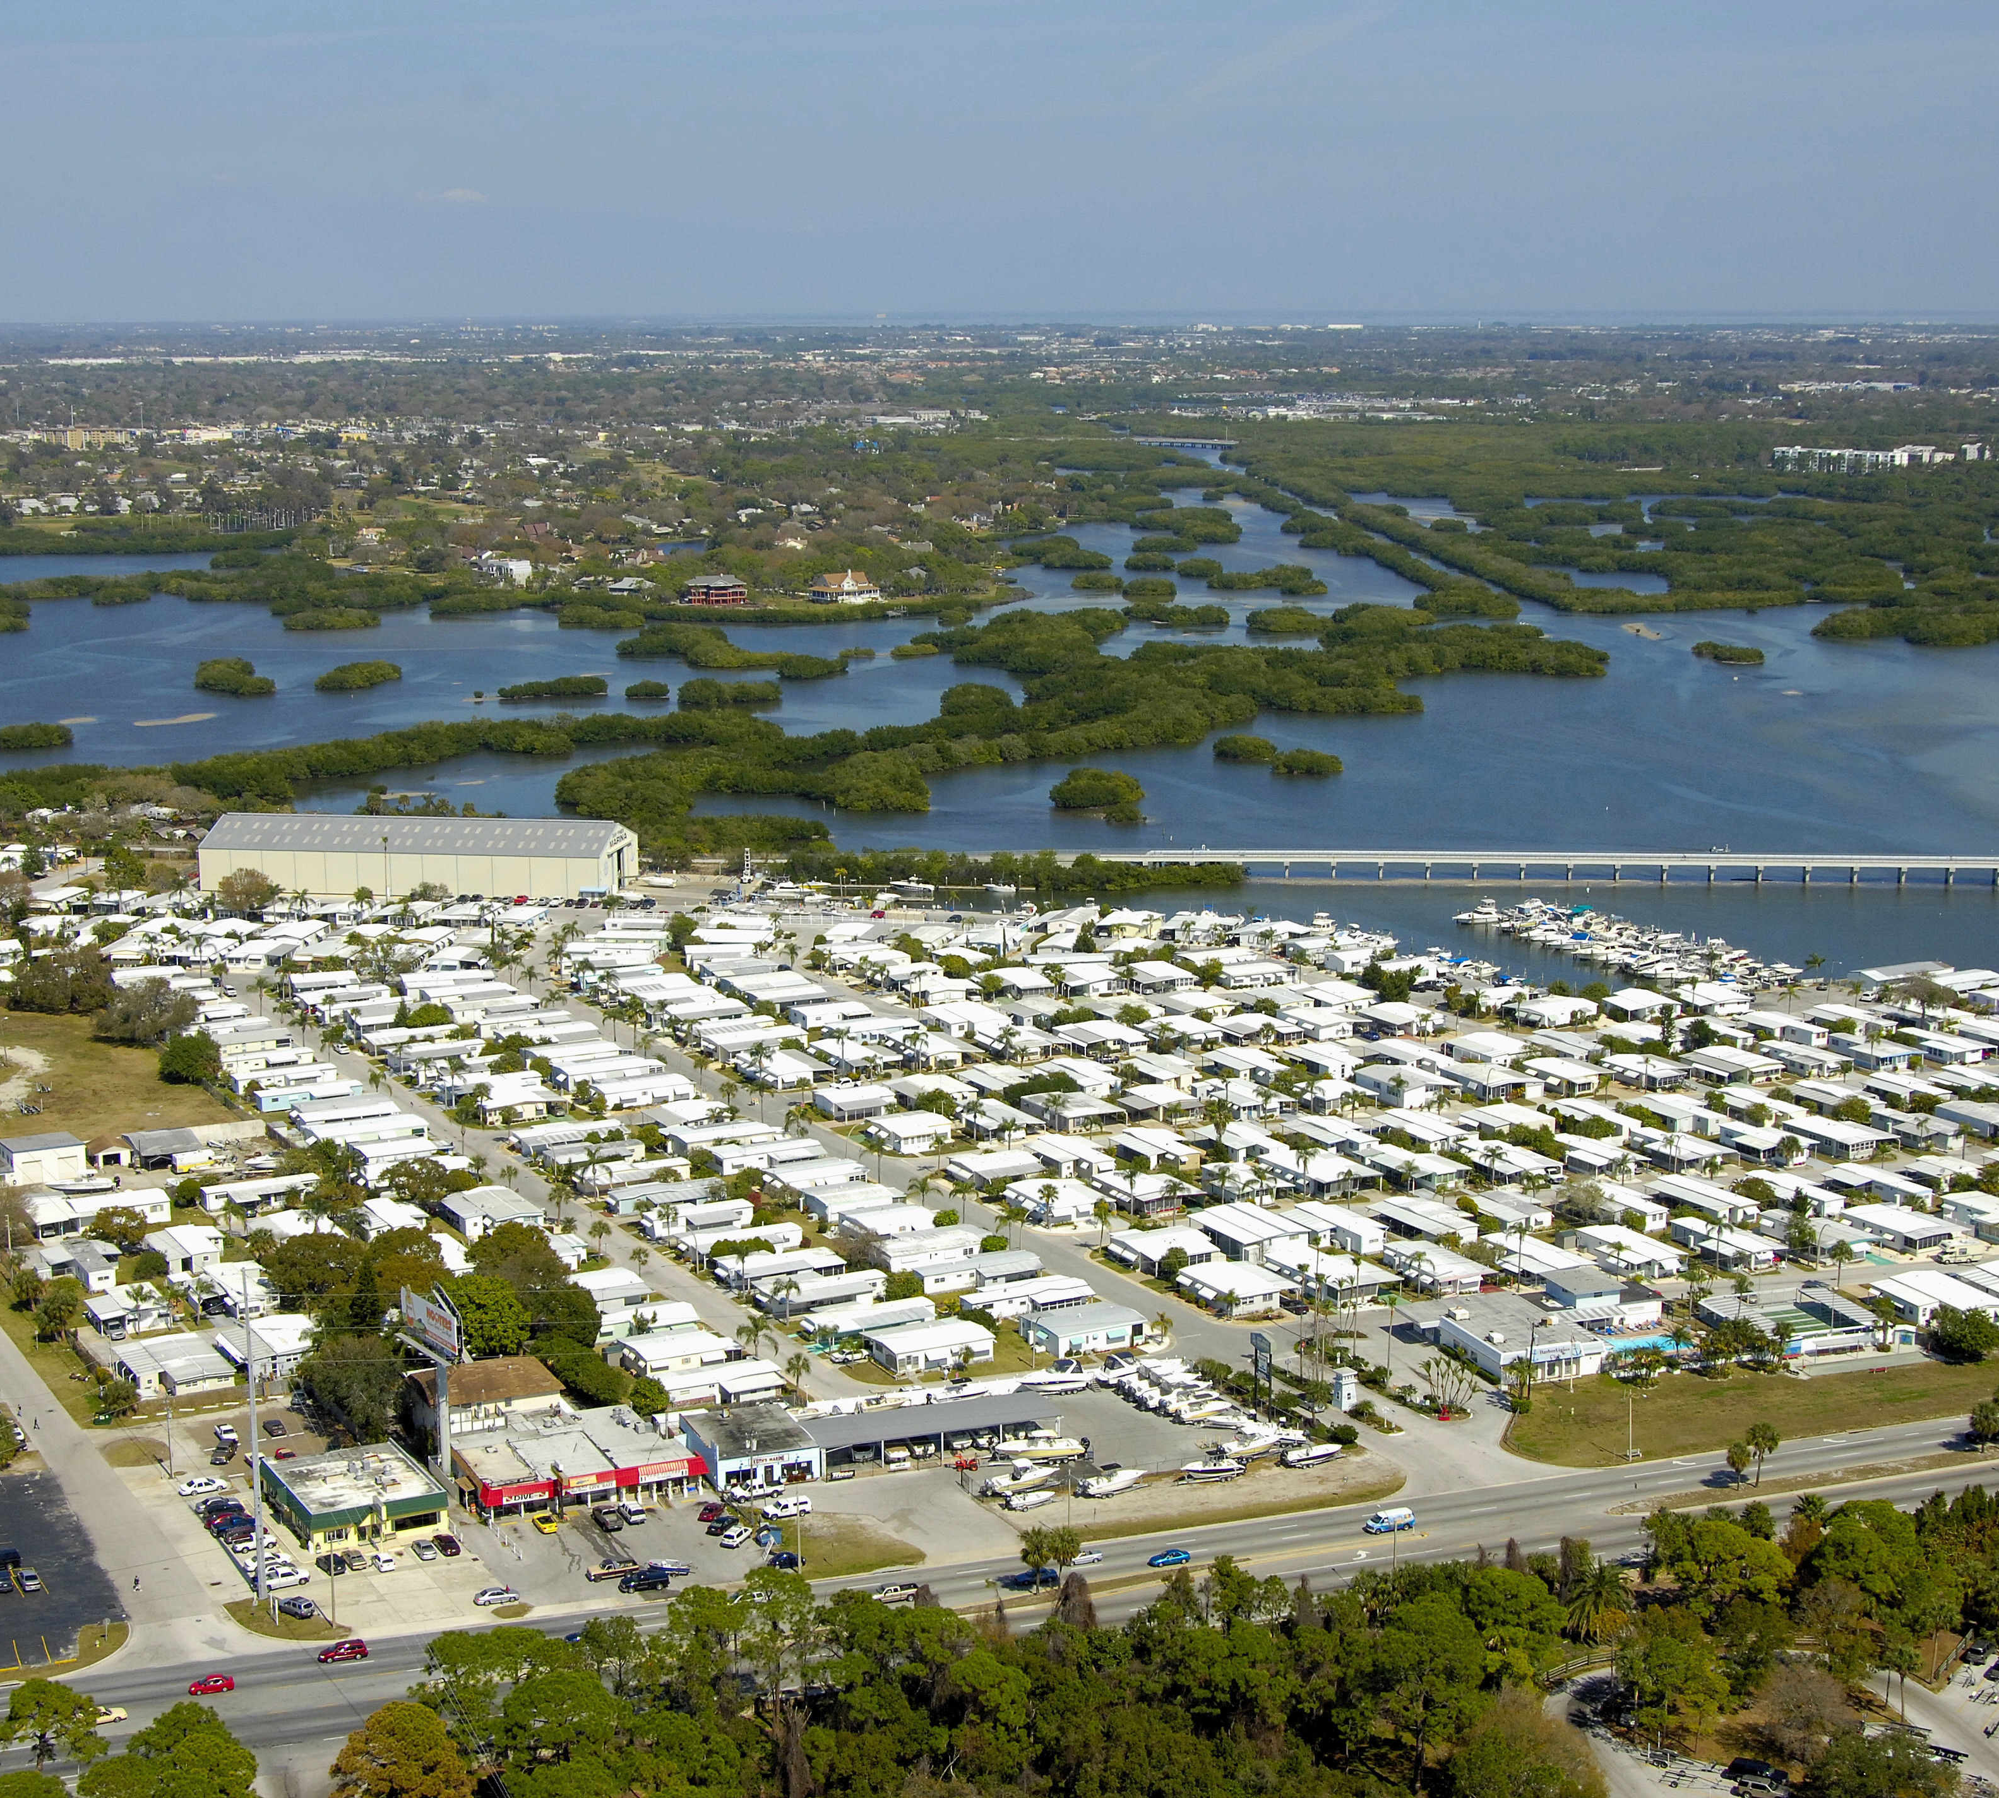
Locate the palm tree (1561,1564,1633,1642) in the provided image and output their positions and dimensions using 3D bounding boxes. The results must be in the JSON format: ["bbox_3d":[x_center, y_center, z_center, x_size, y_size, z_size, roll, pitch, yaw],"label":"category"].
[{"bbox_3d":[60.100,71.080,324.200,7.000,8.000,7.000,0,11,0],"label":"palm tree"}]

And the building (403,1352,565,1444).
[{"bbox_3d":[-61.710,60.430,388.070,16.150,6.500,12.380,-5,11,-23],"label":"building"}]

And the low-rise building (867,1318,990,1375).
[{"bbox_3d":[-9.110,57.160,413.030,13.900,3.370,9.880,-6,12,-28],"label":"low-rise building"}]

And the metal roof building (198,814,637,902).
[{"bbox_3d":[-134.050,-10.980,748.850,95.060,15.300,31.420,2,11,9],"label":"metal roof building"}]

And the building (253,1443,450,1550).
[{"bbox_3d":[-72.230,66.610,361.120,15.170,4.320,19.560,-6,12,-28],"label":"building"}]

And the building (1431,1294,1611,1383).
[{"bbox_3d":[65.700,56.460,413.310,14.530,4.060,20.890,-4,11,-20],"label":"building"}]

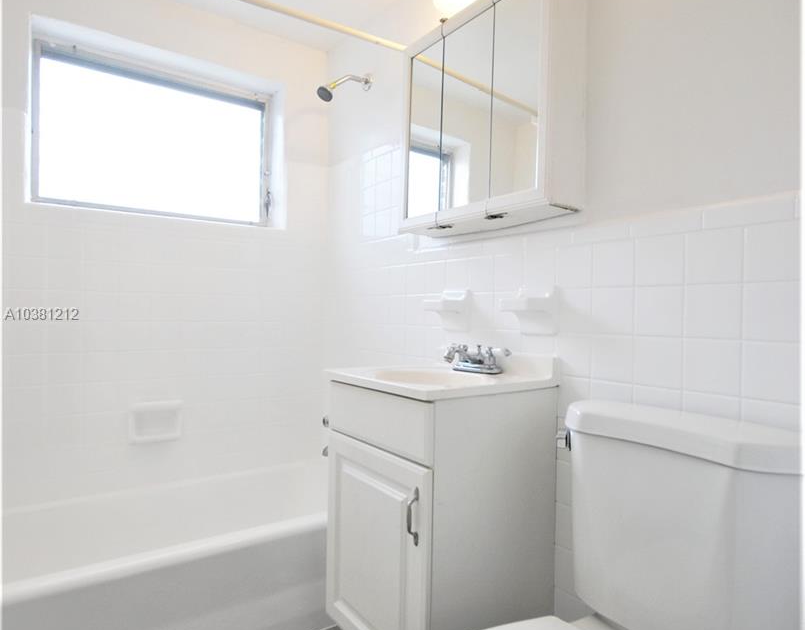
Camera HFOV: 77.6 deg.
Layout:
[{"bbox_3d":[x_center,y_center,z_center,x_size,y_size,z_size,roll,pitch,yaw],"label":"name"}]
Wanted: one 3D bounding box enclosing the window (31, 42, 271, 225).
[{"bbox_3d":[-1.000,-0.704,2.106,0.899,0.601,0.070,1,0,-36],"label":"window"}]

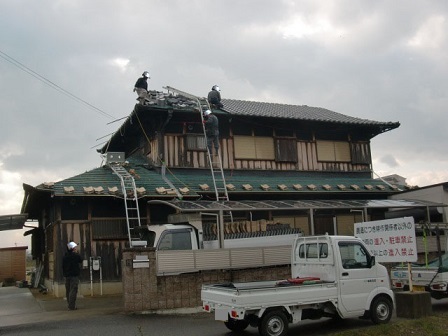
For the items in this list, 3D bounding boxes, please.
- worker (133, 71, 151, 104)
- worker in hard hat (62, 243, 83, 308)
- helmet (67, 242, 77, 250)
[{"bbox_3d":[-2.796,-2.710,16.694,0.600,1.197,0.520,-2,-9,-2],"label":"worker"},{"bbox_3d":[-3.962,2.825,12.866,0.520,1.750,0.380,-8,-10,30],"label":"worker in hard hat"},{"bbox_3d":[-4.032,2.075,13.003,0.285,0.165,0.225,-18,2,-36],"label":"helmet"}]

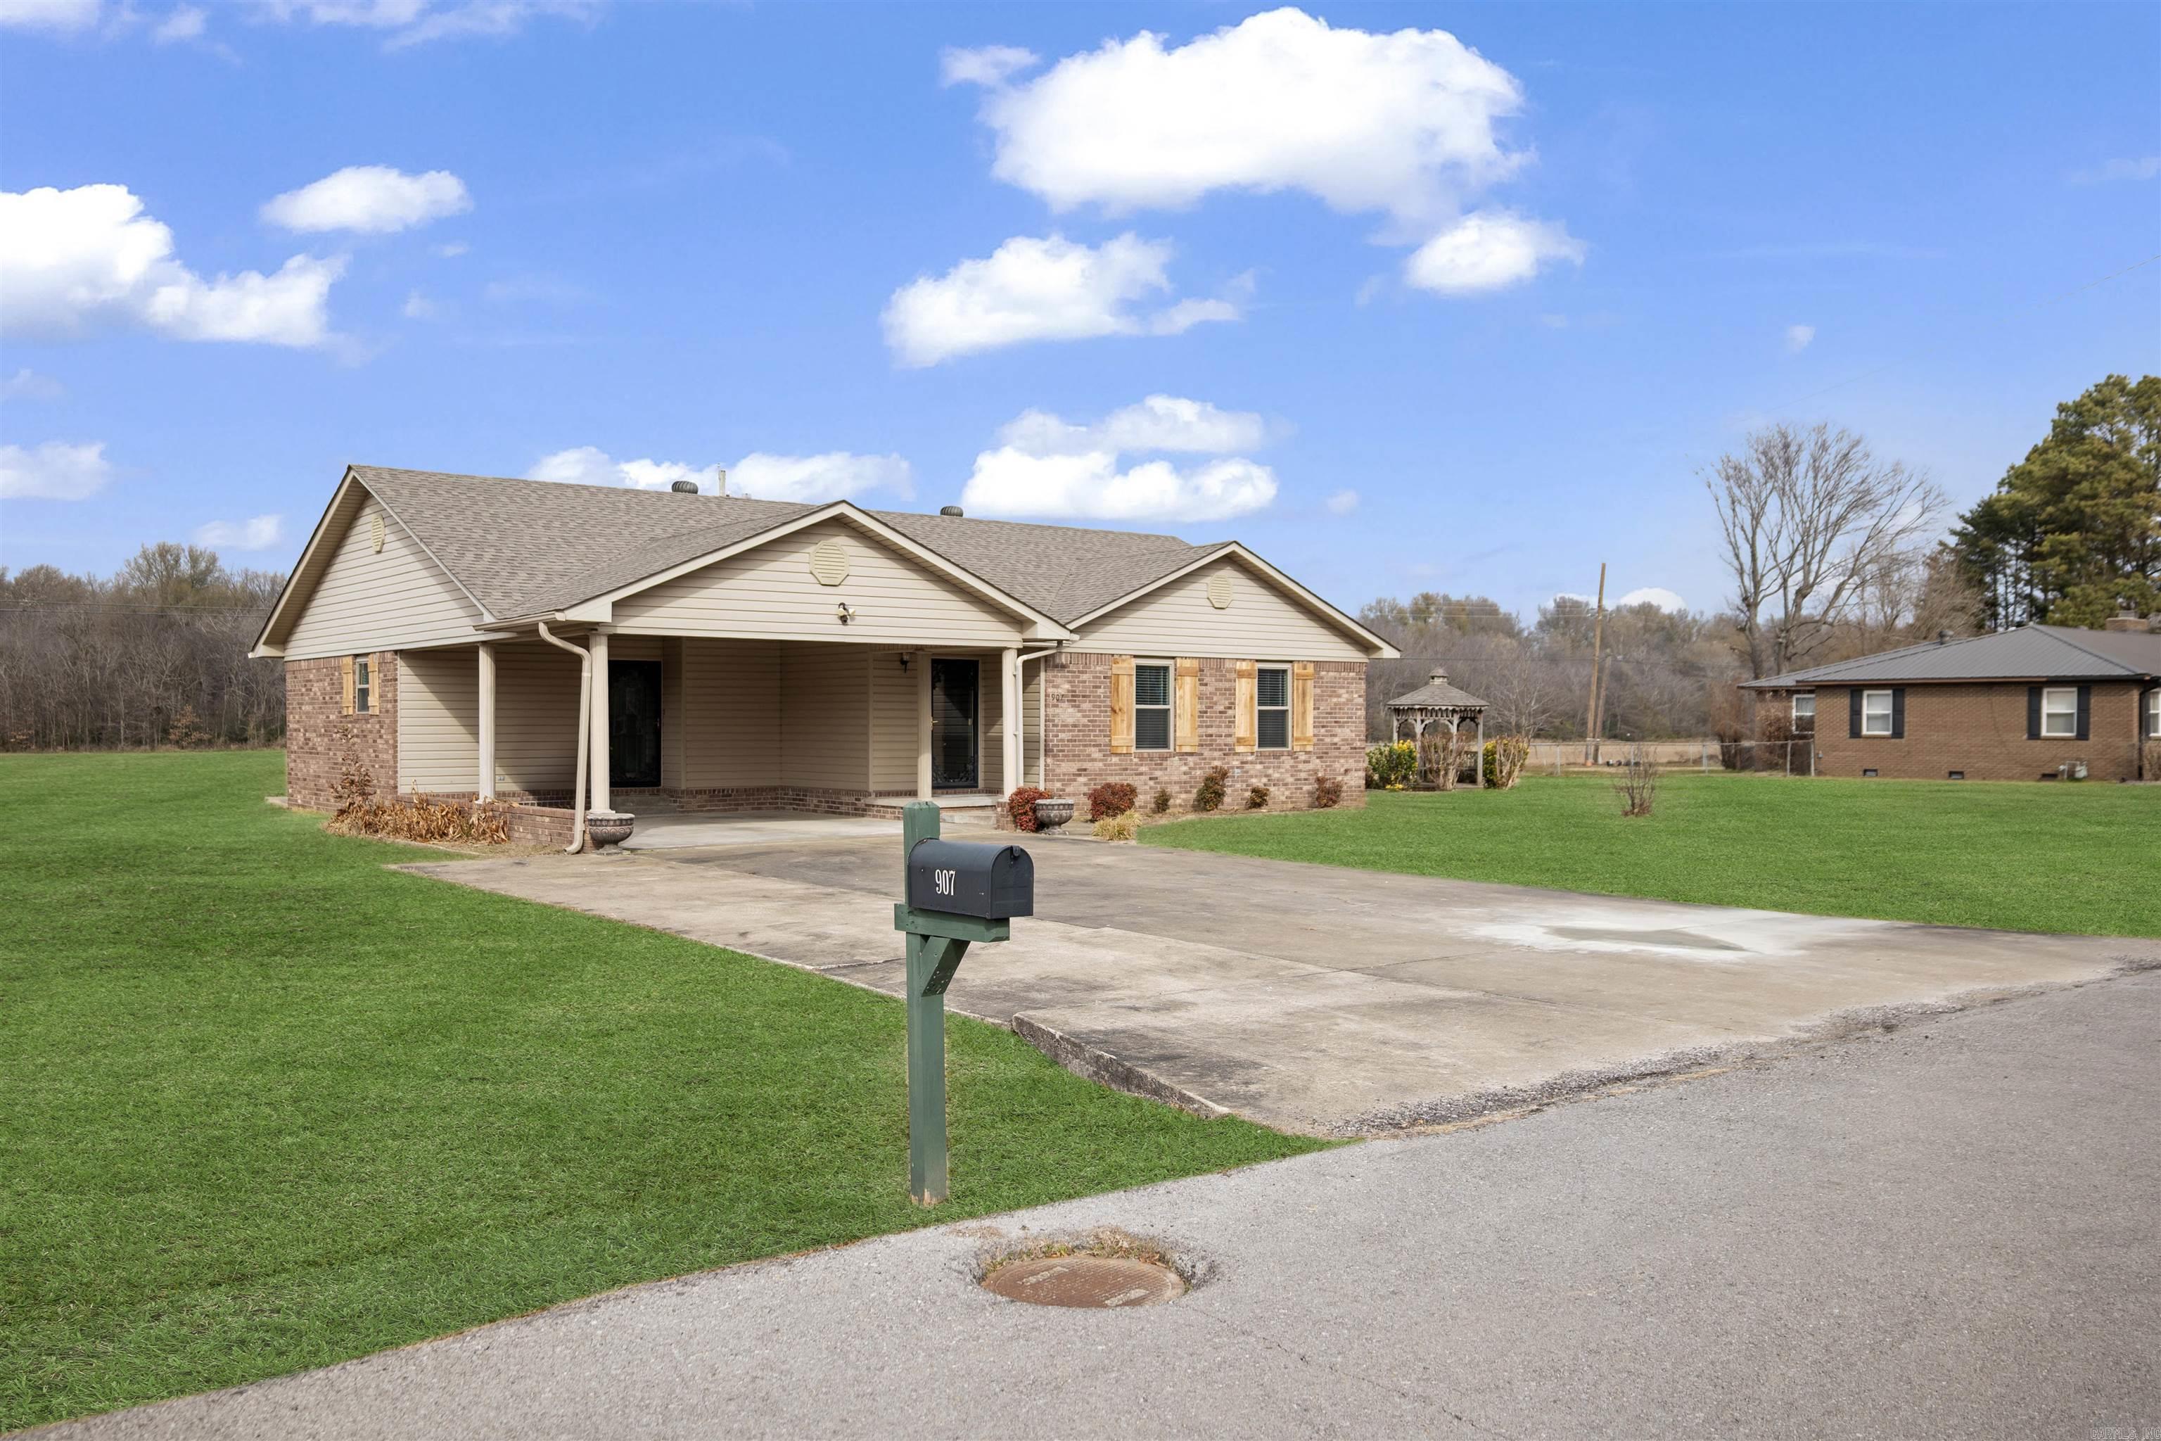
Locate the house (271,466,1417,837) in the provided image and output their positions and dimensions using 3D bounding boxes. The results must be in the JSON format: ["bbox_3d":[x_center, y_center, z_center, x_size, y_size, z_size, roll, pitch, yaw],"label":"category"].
[{"bbox_3d":[-3.788,-1.145,29.089,16.400,5.390,14.500,0,0,-38],"label":"house"}]

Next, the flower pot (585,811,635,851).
[{"bbox_3d":[-5.213,1.262,18.680,0.530,0.460,0.530,0,0,0],"label":"flower pot"}]

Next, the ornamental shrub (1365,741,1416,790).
[{"bbox_3d":[7.733,1.133,42.300,1.400,1.230,1.300,0,0,12],"label":"ornamental shrub"}]

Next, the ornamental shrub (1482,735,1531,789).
[{"bbox_3d":[10.758,1.053,42.500,1.240,1.400,1.200,0,0,12],"label":"ornamental shrub"}]

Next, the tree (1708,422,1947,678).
[{"bbox_3d":[30.226,-5.091,68.000,9.700,14.000,9.500,0,0,24],"label":"tree"}]

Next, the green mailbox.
[{"bbox_3d":[-0.395,0.977,5.670,0.190,1.380,0.540,0,0,-42],"label":"green mailbox"}]

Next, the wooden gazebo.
[{"bbox_3d":[9.157,0.194,43.000,2.650,3.150,2.650,0,0,12],"label":"wooden gazebo"}]

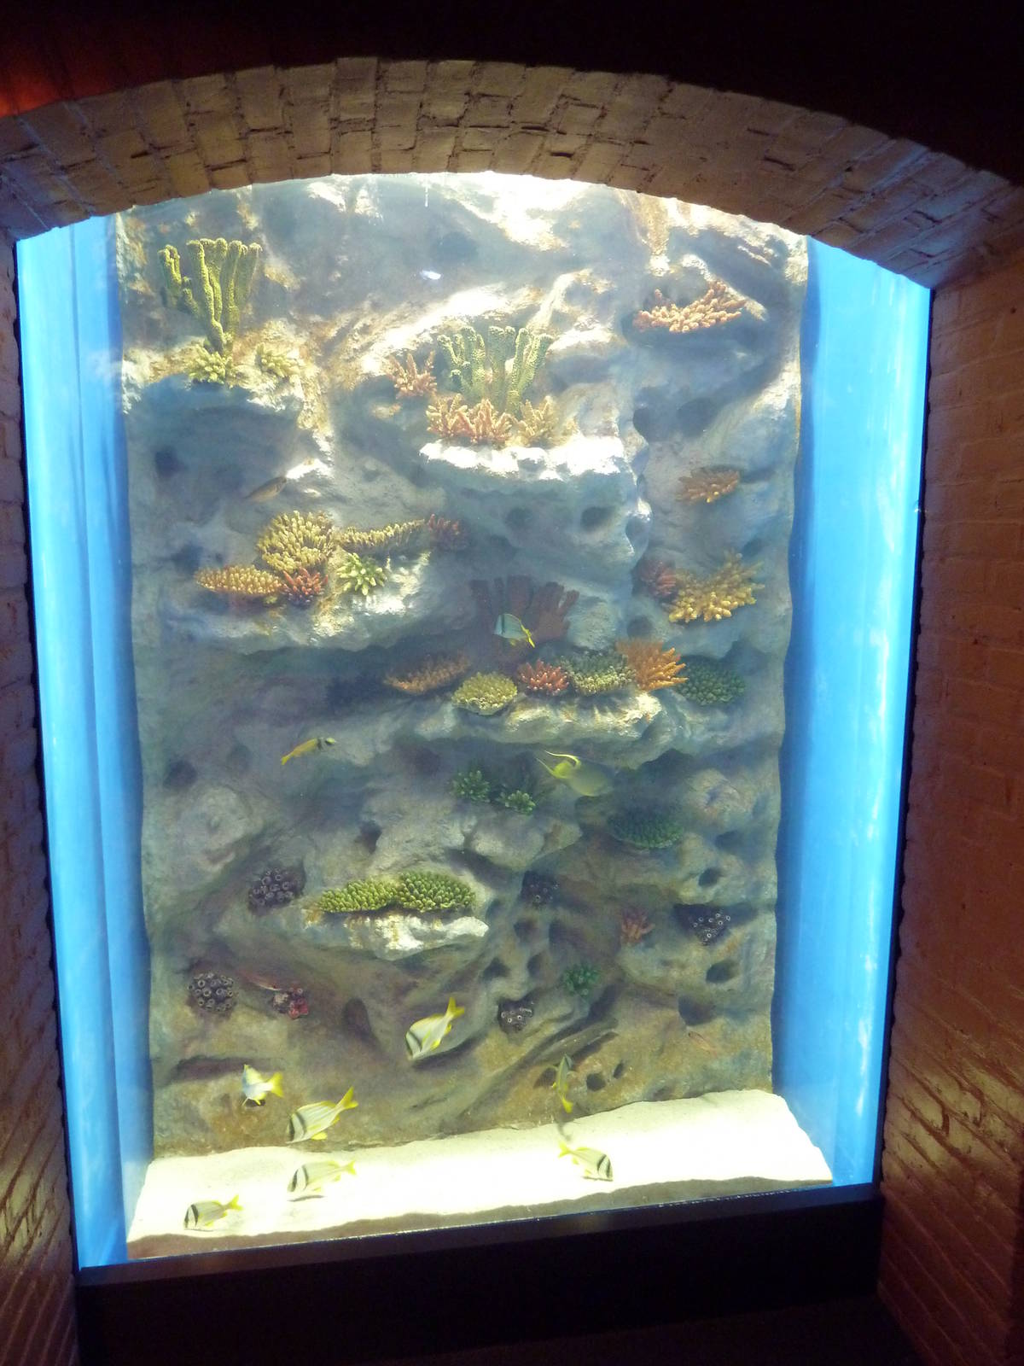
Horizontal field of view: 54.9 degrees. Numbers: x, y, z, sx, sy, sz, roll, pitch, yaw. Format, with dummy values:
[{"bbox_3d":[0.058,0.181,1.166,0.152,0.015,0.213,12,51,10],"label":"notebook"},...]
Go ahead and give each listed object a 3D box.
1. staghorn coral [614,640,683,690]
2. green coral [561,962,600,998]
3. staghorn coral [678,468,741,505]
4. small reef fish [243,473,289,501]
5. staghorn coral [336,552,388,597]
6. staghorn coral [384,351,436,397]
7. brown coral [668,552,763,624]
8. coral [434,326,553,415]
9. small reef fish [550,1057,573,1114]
[{"bbox_3d":[0.280,-0.039,2.020,0.130,0.102,0.110,-1,8,-10],"label":"staghorn coral"},{"bbox_3d":[0.152,0.664,2.203,0.083,0.074,0.065,-1,8,-9],"label":"green coral"},{"bbox_3d":[0.427,-0.425,2.136,0.120,0.074,0.085,-1,8,-9],"label":"staghorn coral"},{"bbox_3d":[-0.472,-0.373,1.892,0.102,0.034,0.018,-28,11,-5],"label":"small reef fish"},{"bbox_3d":[-0.299,-0.220,1.976,0.102,0.088,0.090,-1,8,-9],"label":"staghorn coral"},{"bbox_3d":[-0.200,-0.607,1.937,0.098,0.087,0.080,-1,8,-9],"label":"staghorn coral"},{"bbox_3d":[0.437,-0.206,2.128,0.184,0.149,0.125,-1,8,-9],"label":"brown coral"},{"bbox_3d":[-0.035,-0.614,1.932,0.224,0.169,0.110,-1,8,-9],"label":"coral"},{"bbox_3d":[0.109,0.877,2.153,0.035,0.060,0.140,1,30,3],"label":"small reef fish"}]

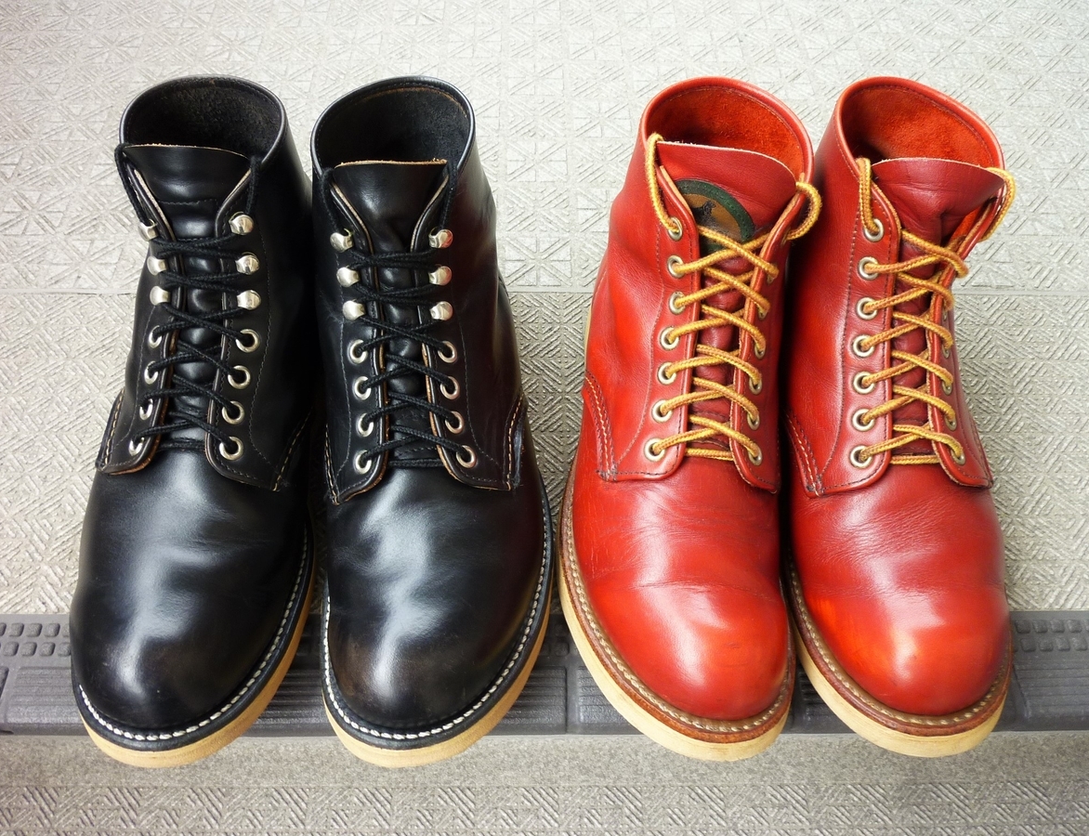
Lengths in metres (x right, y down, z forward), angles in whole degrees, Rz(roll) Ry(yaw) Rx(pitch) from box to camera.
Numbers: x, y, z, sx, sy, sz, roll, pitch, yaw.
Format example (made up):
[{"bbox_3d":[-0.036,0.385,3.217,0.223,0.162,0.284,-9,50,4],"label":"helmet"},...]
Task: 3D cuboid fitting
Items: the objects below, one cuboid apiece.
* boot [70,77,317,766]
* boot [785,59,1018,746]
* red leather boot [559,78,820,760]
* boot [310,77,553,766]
[{"bbox_3d":[-0.176,-0.009,0.380,0.113,0.184,0.295,0,57,-1],"label":"boot"},{"bbox_3d":[0.186,-0.010,0.388,0.113,0.184,0.295,2,57,0],"label":"boot"},{"bbox_3d":[0.069,-0.010,0.386,0.113,0.184,0.295,2,57,0],"label":"red leather boot"},{"bbox_3d":[-0.055,-0.009,0.382,0.113,0.184,0.295,-3,57,-3],"label":"boot"}]

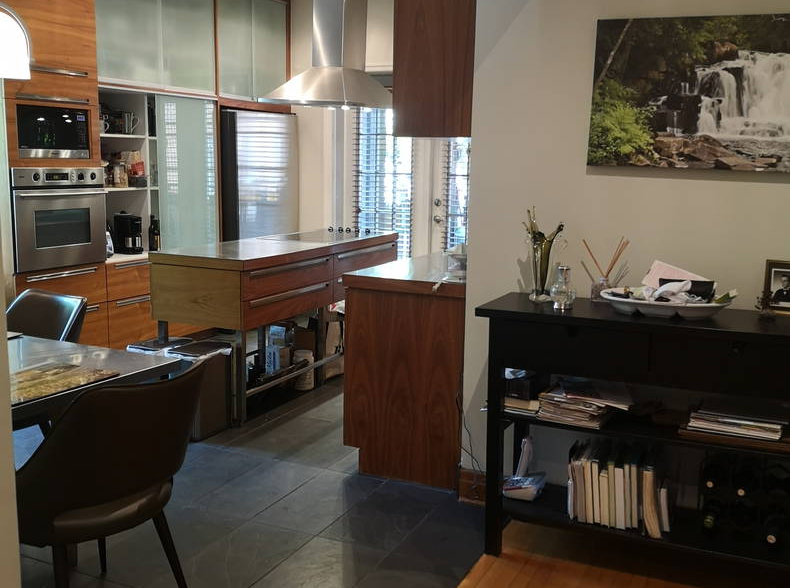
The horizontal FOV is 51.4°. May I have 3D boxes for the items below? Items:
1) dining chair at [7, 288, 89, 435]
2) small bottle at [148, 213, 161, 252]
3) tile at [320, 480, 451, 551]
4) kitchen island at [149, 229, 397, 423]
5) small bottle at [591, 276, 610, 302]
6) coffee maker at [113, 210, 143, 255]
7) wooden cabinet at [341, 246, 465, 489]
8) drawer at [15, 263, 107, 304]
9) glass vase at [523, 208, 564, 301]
[{"bbox_3d":[-1.593,0.438,3.430,0.520,0.820,0.570,5,10,24],"label":"dining chair"},{"bbox_3d":[-1.840,-0.478,6.285,0.075,0.290,0.075,5,10,24],"label":"small bottle"},{"bbox_3d":[-0.029,0.896,3.344,0.307,0.012,0.610,5,10,24],"label":"tile"},{"bbox_3d":[-0.692,0.101,5.398,0.670,0.886,1.970,5,10,24],"label":"kitchen island"},{"bbox_3d":[0.775,-0.014,3.092,0.070,0.093,0.065,5,10,24],"label":"small bottle"},{"bbox_3d":[-1.947,-0.450,6.047,0.190,0.307,0.160,5,10,24],"label":"coffee maker"},{"bbox_3d":[0.283,0.307,4.125,0.600,0.912,1.200,5,10,24],"label":"wooden cabinet"},{"bbox_3d":[-2.316,-0.048,5.319,0.480,0.270,0.723,5,10,24],"label":"drawer"},{"bbox_3d":[0.551,-0.143,3.095,0.130,0.335,0.120,5,10,24],"label":"glass vase"}]

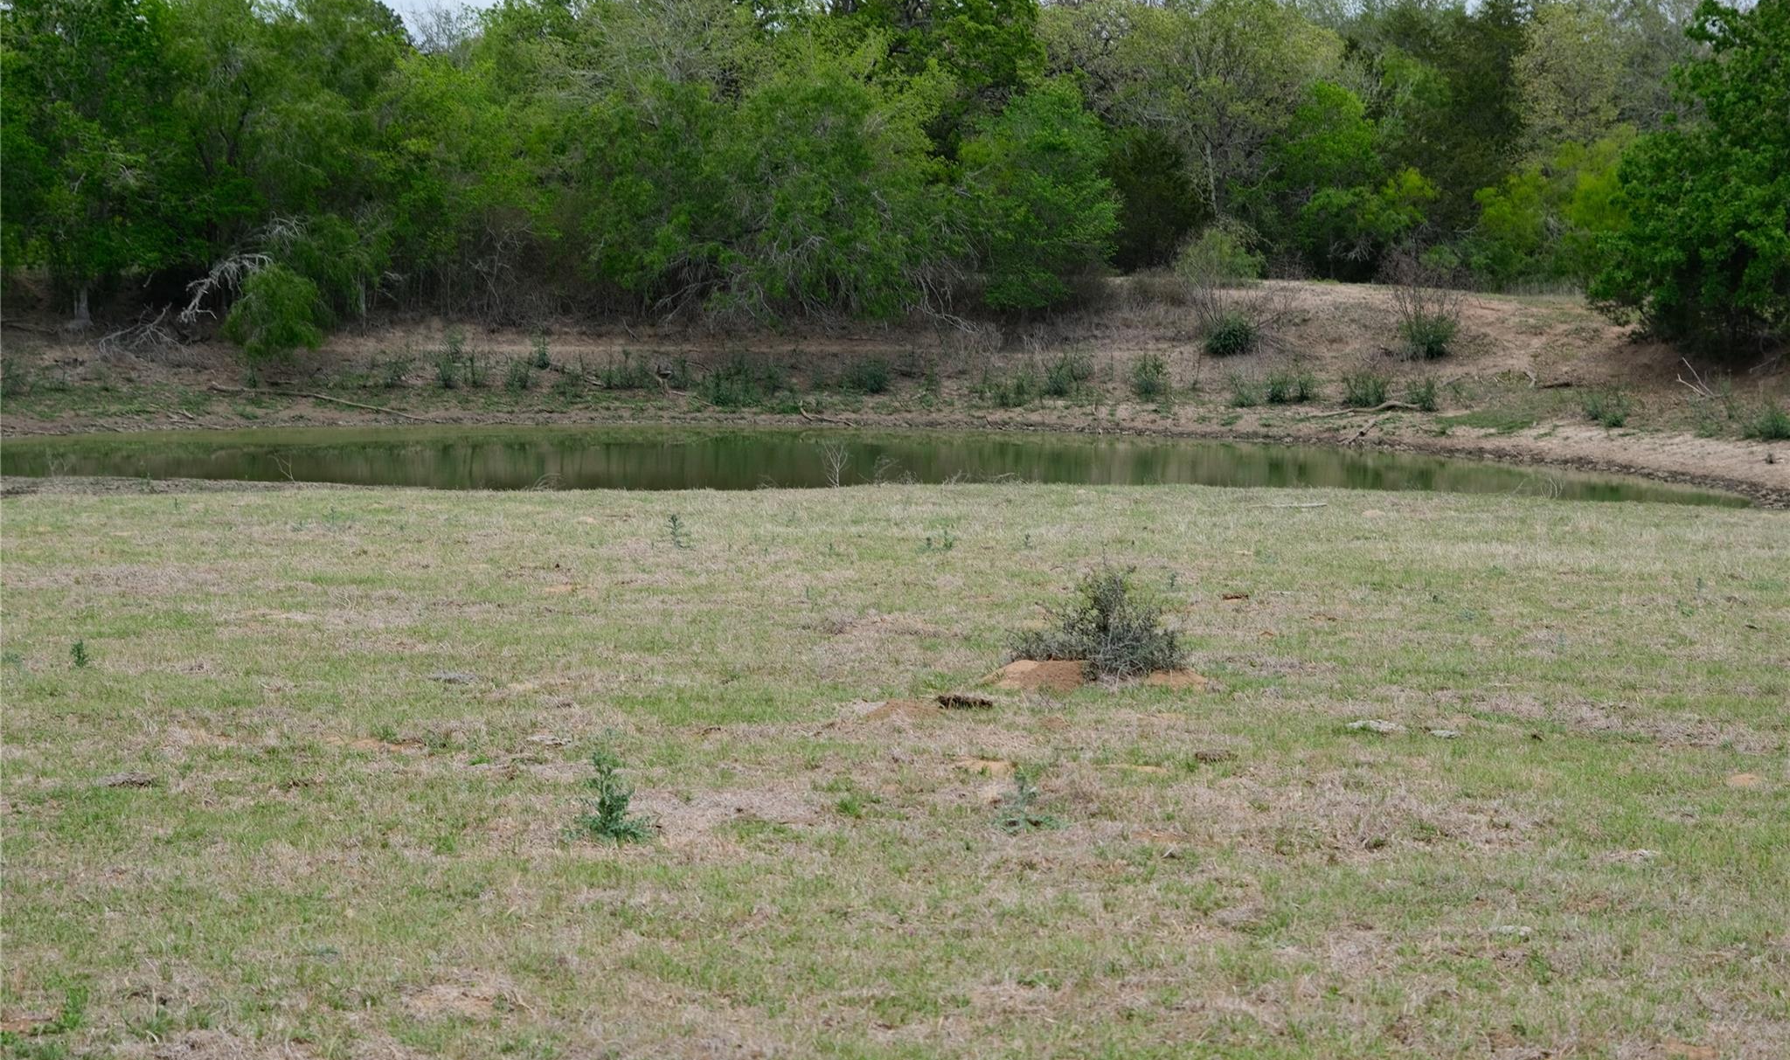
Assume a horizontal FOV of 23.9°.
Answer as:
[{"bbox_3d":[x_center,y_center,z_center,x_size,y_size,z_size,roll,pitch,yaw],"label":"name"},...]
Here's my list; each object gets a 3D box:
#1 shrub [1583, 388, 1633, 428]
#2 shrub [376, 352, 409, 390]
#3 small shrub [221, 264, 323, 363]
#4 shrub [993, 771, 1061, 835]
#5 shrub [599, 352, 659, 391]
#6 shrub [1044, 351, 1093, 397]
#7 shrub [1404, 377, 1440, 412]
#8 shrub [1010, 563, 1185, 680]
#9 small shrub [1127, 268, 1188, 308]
[{"bbox_3d":[11.212,-1.926,66.500,0.792,0.638,0.753,1,3,0],"label":"shrub"},{"bbox_3d":[-8.981,-2.853,75.600,0.625,0.651,0.594,1,3,0],"label":"shrub"},{"bbox_3d":[-11.780,-4.105,80.000,1.932,1.810,1.800,-1,4,-8],"label":"small shrub"},{"bbox_3d":[0.412,0.843,13.100,0.204,0.174,0.190,0,4,2],"label":"shrub"},{"bbox_3d":[-4.917,-2.944,78.000,1.084,0.723,0.921,1,3,0],"label":"shrub"},{"bbox_3d":[3.201,-2.879,78.000,0.955,0.852,0.907,1,3,0],"label":"shrub"},{"bbox_3d":[9.008,-2.334,72.300,0.622,0.598,0.591,1,3,0],"label":"shrub"},{"bbox_3d":[0.883,0.396,18.400,0.761,0.454,0.680,0,4,3],"label":"shrub"},{"bbox_3d":[5.163,-4.753,83.000,1.181,0.756,1.000,0,4,4],"label":"small shrub"}]

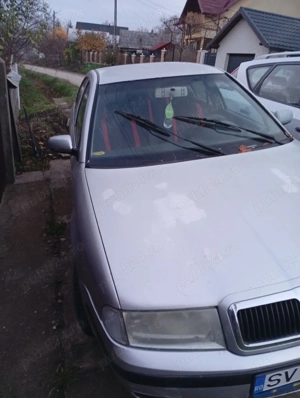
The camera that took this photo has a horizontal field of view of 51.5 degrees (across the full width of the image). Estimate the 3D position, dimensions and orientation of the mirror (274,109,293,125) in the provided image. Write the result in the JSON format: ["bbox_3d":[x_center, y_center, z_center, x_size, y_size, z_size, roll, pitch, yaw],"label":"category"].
[{"bbox_3d":[1.060,-0.634,2.451,0.195,0.120,0.120,-9,27,-10],"label":"mirror"}]

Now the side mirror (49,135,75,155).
[{"bbox_3d":[-0.611,-0.367,2.145,0.195,0.120,0.120,-9,27,-10],"label":"side mirror"}]

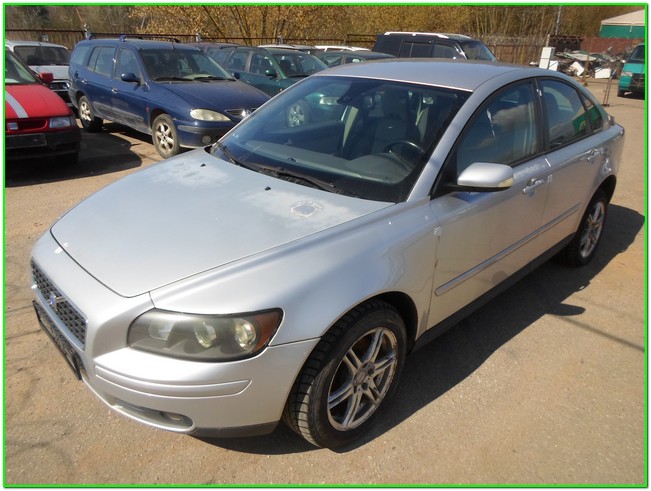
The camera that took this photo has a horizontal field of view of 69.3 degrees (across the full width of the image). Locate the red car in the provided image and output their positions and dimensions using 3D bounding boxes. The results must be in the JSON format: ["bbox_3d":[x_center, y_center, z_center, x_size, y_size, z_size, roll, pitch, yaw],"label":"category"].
[{"bbox_3d":[-4.851,-1.935,6.222,3.920,1.410,1.680,20,29,36],"label":"red car"}]

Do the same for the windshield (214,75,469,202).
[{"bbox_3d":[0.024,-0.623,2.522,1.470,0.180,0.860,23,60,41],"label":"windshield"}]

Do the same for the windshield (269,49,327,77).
[{"bbox_3d":[-0.357,-3.483,9.174,1.400,0.160,0.845,-20,59,-41],"label":"windshield"}]

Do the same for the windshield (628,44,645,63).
[{"bbox_3d":[11.762,-6.720,16.805,1.520,0.180,0.969,18,72,33],"label":"windshield"}]

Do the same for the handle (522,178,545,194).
[{"bbox_3d":[1.087,-0.300,2.456,0.205,0.052,0.055,-19,31,-41],"label":"handle"}]

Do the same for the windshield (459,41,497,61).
[{"bbox_3d":[4.148,-5.232,12.786,1.470,0.170,0.845,-21,72,-42],"label":"windshield"}]

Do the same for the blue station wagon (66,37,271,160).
[{"bbox_3d":[-2.656,-2.513,7.697,4.437,1.450,1.710,22,31,38],"label":"blue station wagon"}]

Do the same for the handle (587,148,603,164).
[{"bbox_3d":[1.744,-0.575,3.047,0.205,0.052,0.055,-19,31,-41],"label":"handle"}]

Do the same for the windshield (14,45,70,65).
[{"bbox_3d":[-6.565,-4.401,10.996,1.400,0.160,0.828,-10,54,-27],"label":"windshield"}]

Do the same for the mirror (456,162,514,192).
[{"bbox_3d":[0.686,-0.288,2.018,0.125,0.140,0.225,-19,31,-41],"label":"mirror"}]

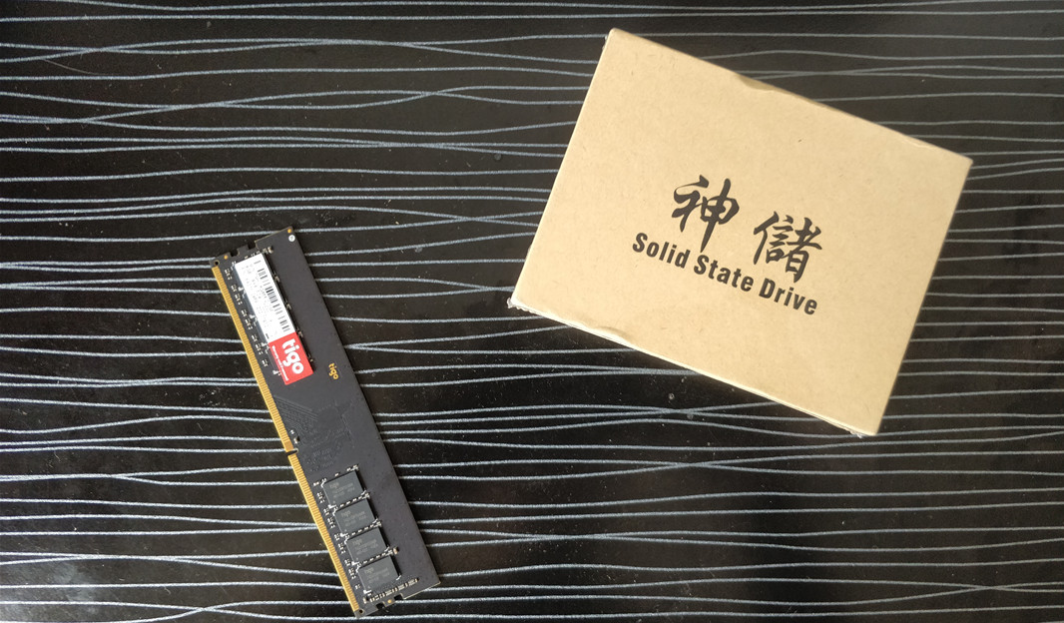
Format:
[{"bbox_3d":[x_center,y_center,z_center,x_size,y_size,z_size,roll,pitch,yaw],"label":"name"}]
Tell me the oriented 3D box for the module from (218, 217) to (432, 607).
[{"bbox_3d":[-0.071,0.038,0.255,0.031,0.004,0.133,-23,89,-1],"label":"module"}]

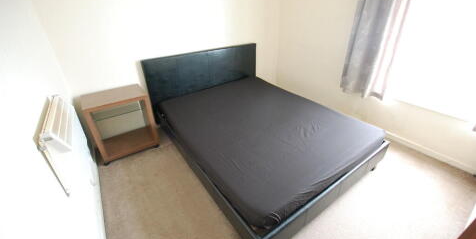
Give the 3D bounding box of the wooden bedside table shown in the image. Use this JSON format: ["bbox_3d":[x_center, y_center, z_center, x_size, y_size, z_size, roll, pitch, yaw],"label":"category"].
[{"bbox_3d":[-1.222,0.050,2.122,0.543,0.651,0.393,-20,35,-29],"label":"wooden bedside table"}]

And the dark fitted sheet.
[{"bbox_3d":[0.168,0.029,2.189,1.506,0.211,1.977,-20,35,-29],"label":"dark fitted sheet"}]

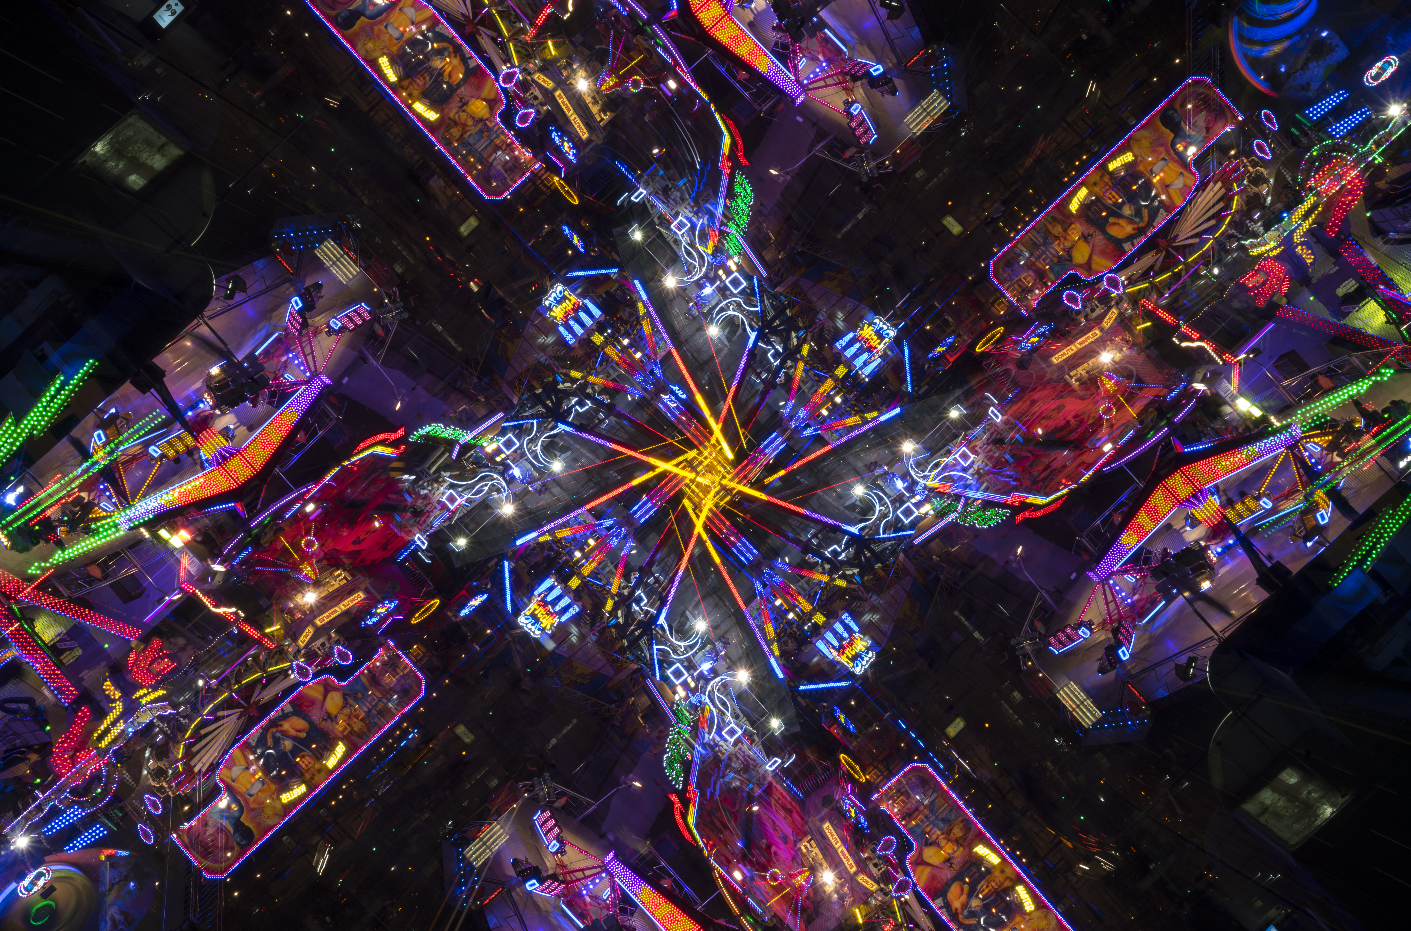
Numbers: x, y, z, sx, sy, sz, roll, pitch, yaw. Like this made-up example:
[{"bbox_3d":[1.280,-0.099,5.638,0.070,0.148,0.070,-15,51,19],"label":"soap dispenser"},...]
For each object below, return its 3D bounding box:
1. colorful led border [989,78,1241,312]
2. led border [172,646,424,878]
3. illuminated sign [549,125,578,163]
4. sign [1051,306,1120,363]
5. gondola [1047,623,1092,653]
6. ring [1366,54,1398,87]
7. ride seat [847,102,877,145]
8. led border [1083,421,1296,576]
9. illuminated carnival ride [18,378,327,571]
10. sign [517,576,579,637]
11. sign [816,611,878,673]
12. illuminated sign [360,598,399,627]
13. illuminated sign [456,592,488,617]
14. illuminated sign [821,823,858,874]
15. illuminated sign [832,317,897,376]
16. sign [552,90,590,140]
[{"bbox_3d":[18.776,-11.968,62.000,13.333,4.139,0.600,-43,12,0],"label":"colorful led border"},{"bbox_3d":[-18.516,13.180,62.000,13.260,3.814,0.600,-43,-12,0],"label":"led border"},{"bbox_3d":[-8.085,-18.271,77.982,0.600,2.300,0.300,-41,6,-7],"label":"illuminated sign"},{"bbox_3d":[20.750,-7.138,74.953,3.400,0.450,2.000,-36,9,33],"label":"sign"},{"bbox_3d":[13.090,6.196,49.419,1.200,0.900,1.000,-37,8,26],"label":"gondola"},{"bbox_3d":[34.442,-20.074,69.863,1.750,0.800,0.250,-40,8,11],"label":"ring"},{"bbox_3d":[4.457,-9.734,39.059,0.700,1.150,0.750,-41,33,-5],"label":"ride seat"},{"bbox_3d":[16.299,1.232,46.076,8.000,1.100,2.200,-39,8,16],"label":"led border"},{"bbox_3d":[-14.662,0.215,38.288,9.200,1.600,2.400,-39,-5,-17],"label":"illuminated carnival ride"},{"bbox_3d":[-6.424,5.976,56.000,2.262,1.814,0.350,-45,0,10],"label":"sign"},{"bbox_3d":[5.873,7.406,56.000,1.750,2.165,0.350,-45,10,0],"label":"sign"},{"bbox_3d":[-18.219,8.221,76.603,2.300,0.600,0.300,-40,-8,-6],"label":"illuminated sign"},{"bbox_3d":[-15.865,9.514,93.560,2.300,0.600,0.300,-42,-8,6],"label":"illuminated sign"},{"bbox_3d":[5.564,15.836,57.000,0.296,2.365,0.200,-32,0,10],"label":"illuminated sign"},{"bbox_3d":[7.462,-5.561,64.260,2.400,1.900,0.300,-41,-21,-7],"label":"illuminated sign"},{"bbox_3d":[-7.463,-19.444,76.238,0.420,3.300,0.200,-41,34,-7],"label":"sign"}]

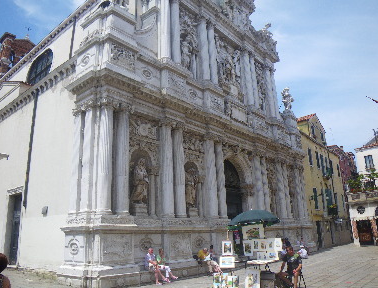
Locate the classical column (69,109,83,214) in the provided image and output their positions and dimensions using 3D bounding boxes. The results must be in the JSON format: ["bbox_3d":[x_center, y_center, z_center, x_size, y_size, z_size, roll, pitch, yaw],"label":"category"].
[{"bbox_3d":[-4.848,0.633,13.329,0.593,4.836,0.593,-15,-21,39],"label":"classical column"}]

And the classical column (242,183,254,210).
[{"bbox_3d":[3.584,3.621,19.072,0.571,2.016,0.470,-16,-21,39],"label":"classical column"}]

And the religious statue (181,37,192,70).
[{"bbox_3d":[-0.139,-5.423,18.747,0.567,2.060,0.700,-15,-21,39],"label":"religious statue"}]

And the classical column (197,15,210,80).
[{"bbox_3d":[0.841,-5.530,17.935,0.487,4.402,0.487,-2,-16,-1],"label":"classical column"}]

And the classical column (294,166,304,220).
[{"bbox_3d":[8.424,3.720,23.801,0.487,4.116,0.487,-16,-21,39],"label":"classical column"}]

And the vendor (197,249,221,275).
[{"bbox_3d":[0.864,5.321,14.146,1.040,1.123,0.582,-15,-21,39],"label":"vendor"}]

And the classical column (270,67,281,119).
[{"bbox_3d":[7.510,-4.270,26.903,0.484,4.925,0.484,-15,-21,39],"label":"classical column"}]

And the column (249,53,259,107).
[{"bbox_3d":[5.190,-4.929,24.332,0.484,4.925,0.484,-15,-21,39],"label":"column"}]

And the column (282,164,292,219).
[{"bbox_3d":[7.035,3.324,22.276,0.487,4.116,0.487,-16,-21,39],"label":"column"}]

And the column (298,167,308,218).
[{"bbox_3d":[9.046,3.898,24.484,0.487,4.116,0.487,-16,-21,39],"label":"column"}]

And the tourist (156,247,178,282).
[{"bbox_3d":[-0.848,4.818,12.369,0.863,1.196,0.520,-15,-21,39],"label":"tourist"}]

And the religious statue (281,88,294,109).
[{"bbox_3d":[8.363,-3.904,26.558,0.706,2.150,0.773,-16,-21,39],"label":"religious statue"}]

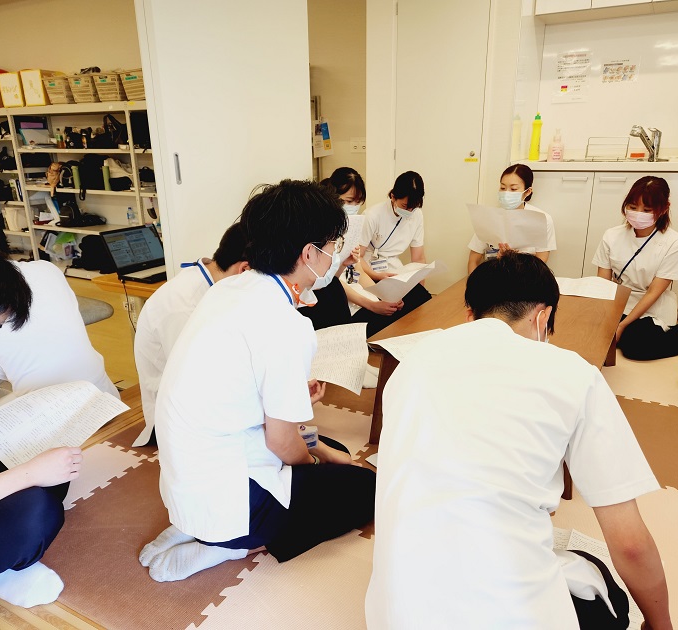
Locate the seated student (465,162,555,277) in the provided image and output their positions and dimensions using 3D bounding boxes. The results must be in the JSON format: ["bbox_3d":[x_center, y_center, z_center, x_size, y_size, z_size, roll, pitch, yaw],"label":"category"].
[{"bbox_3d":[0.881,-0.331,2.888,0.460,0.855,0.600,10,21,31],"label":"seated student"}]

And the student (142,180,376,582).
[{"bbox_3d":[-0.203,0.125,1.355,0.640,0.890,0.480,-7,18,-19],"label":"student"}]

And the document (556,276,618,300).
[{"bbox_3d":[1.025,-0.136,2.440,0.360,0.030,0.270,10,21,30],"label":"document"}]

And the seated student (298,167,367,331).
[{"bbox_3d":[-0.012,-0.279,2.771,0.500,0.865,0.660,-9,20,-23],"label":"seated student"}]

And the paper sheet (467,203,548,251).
[{"bbox_3d":[0.808,-0.418,2.667,0.385,0.260,0.070,10,61,31],"label":"paper sheet"}]

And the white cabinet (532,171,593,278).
[{"bbox_3d":[1.338,-0.526,3.468,0.440,0.740,0.500,9,20,30],"label":"white cabinet"}]

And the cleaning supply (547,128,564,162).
[{"bbox_3d":[1.236,-0.963,3.160,0.085,0.185,0.060,7,19,24],"label":"cleaning supply"}]

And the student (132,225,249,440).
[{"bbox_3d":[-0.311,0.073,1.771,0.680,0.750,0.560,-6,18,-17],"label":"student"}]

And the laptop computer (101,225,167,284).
[{"bbox_3d":[-0.962,-0.327,2.887,0.330,0.222,0.350,9,21,29],"label":"laptop computer"}]

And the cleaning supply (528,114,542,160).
[{"bbox_3d":[1.182,-1.065,3.343,0.064,0.268,0.057,8,20,26],"label":"cleaning supply"}]

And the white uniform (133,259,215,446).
[{"bbox_3d":[-0.434,0.113,1.750,0.440,0.610,0.480,-6,18,-17],"label":"white uniform"}]

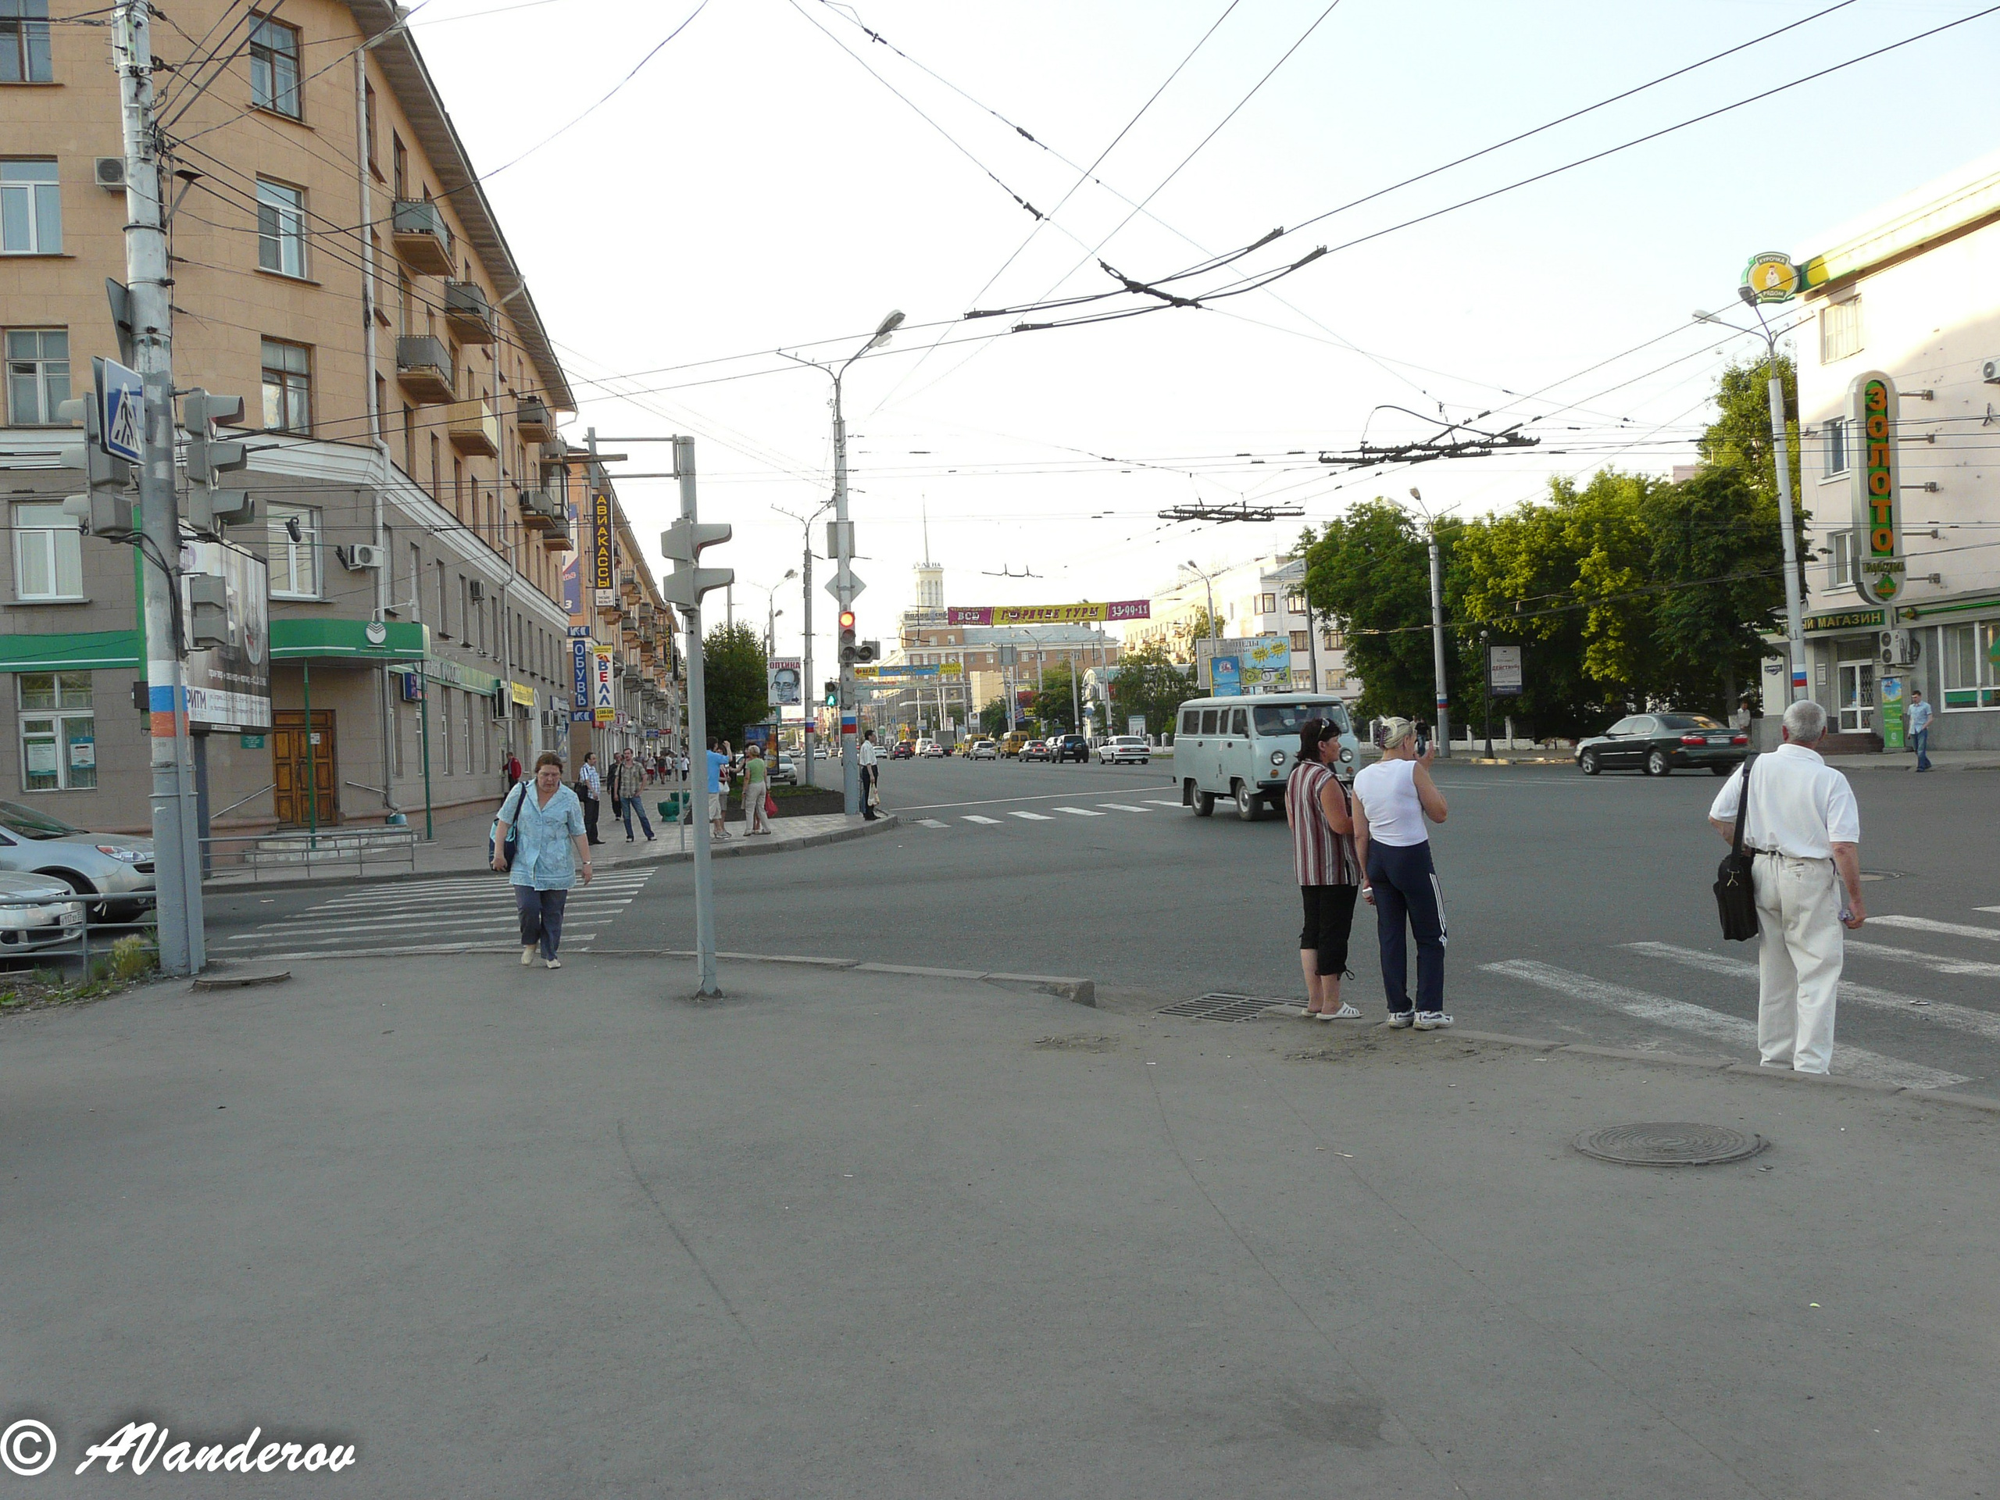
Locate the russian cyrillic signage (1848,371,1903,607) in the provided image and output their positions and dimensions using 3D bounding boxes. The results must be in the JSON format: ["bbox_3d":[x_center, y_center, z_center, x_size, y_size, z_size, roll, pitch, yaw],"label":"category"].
[{"bbox_3d":[23.448,-7.005,43.300,1.300,6.200,0.350,-2,0,-9],"label":"russian cyrillic signage"}]

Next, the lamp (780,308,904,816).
[{"bbox_3d":[-3.223,-3.859,34.284,2.500,10.500,1.900,-2,0,-9],"label":"lamp"}]

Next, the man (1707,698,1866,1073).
[{"bbox_3d":[3.489,0.616,7.195,0.600,1.710,0.400,-2,0,38],"label":"man"}]

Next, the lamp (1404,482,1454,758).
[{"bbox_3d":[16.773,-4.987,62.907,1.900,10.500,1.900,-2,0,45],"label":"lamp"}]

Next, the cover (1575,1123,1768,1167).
[{"bbox_3d":[2.421,1.424,5.850,0.660,0.040,0.660,-2,0,-9],"label":"cover"}]

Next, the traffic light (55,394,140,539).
[{"bbox_3d":[-7.152,-2.244,12.800,0.430,1.100,0.370,-2,0,-9],"label":"traffic light"}]

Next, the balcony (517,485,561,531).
[{"bbox_3d":[-17.295,-9.007,60.801,0.920,1.060,2.750,-2,0,-9],"label":"balcony"}]

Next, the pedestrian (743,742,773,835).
[{"bbox_3d":[-4.402,0.735,29.500,0.560,1.650,0.420,-2,0,-14],"label":"pedestrian"}]

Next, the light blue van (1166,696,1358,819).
[{"bbox_3d":[4.517,0.108,27.746,1.960,2.070,4.370,-2,0,-11],"label":"light blue van"}]

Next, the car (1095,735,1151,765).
[{"bbox_3d":[6.349,0.039,83.999,1.800,1.450,4.870,-2,0,-9],"label":"car"}]

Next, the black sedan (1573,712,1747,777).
[{"bbox_3d":[16.027,-0.113,39.000,1.790,1.440,4.800,-2,0,-9],"label":"black sedan"}]

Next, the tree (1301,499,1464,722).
[{"bbox_3d":[17.772,-5.664,74.969,7.600,11.700,7.400,-2,0,-9],"label":"tree"}]

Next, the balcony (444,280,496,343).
[{"bbox_3d":[-16.159,-13.410,49.500,1.000,1.100,3.100,-2,0,-9],"label":"balcony"}]

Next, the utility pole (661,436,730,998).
[{"bbox_3d":[-1.912,-0.214,10.499,0.420,3.580,0.300,-2,0,-9],"label":"utility pole"}]

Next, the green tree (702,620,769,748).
[{"bbox_3d":[-11.974,-2.068,73.980,3.300,7.500,3.300,-2,0,-9],"label":"green tree"}]

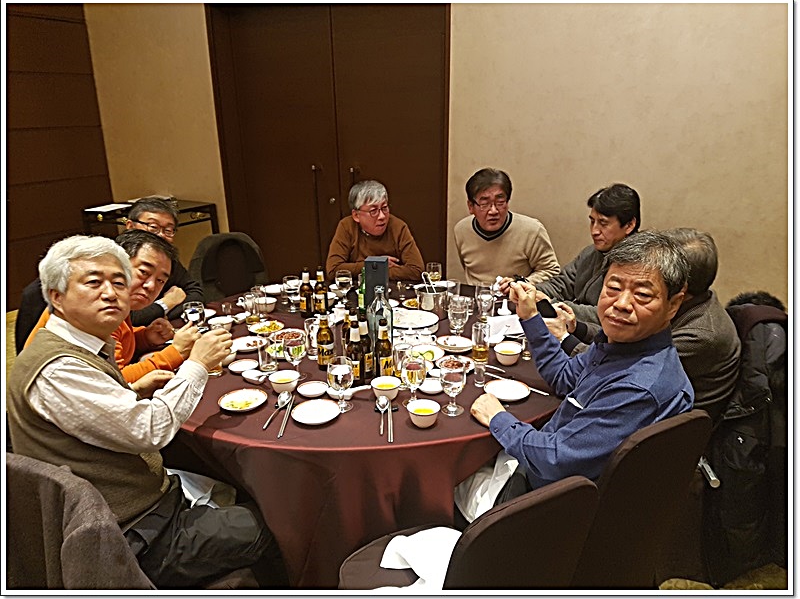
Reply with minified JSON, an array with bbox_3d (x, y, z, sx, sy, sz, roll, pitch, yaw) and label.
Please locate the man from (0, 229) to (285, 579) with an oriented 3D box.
[{"bbox_3d":[-0.656,0.503,1.635,0.660,1.300,0.550,-13,21,-33],"label":"man"}]

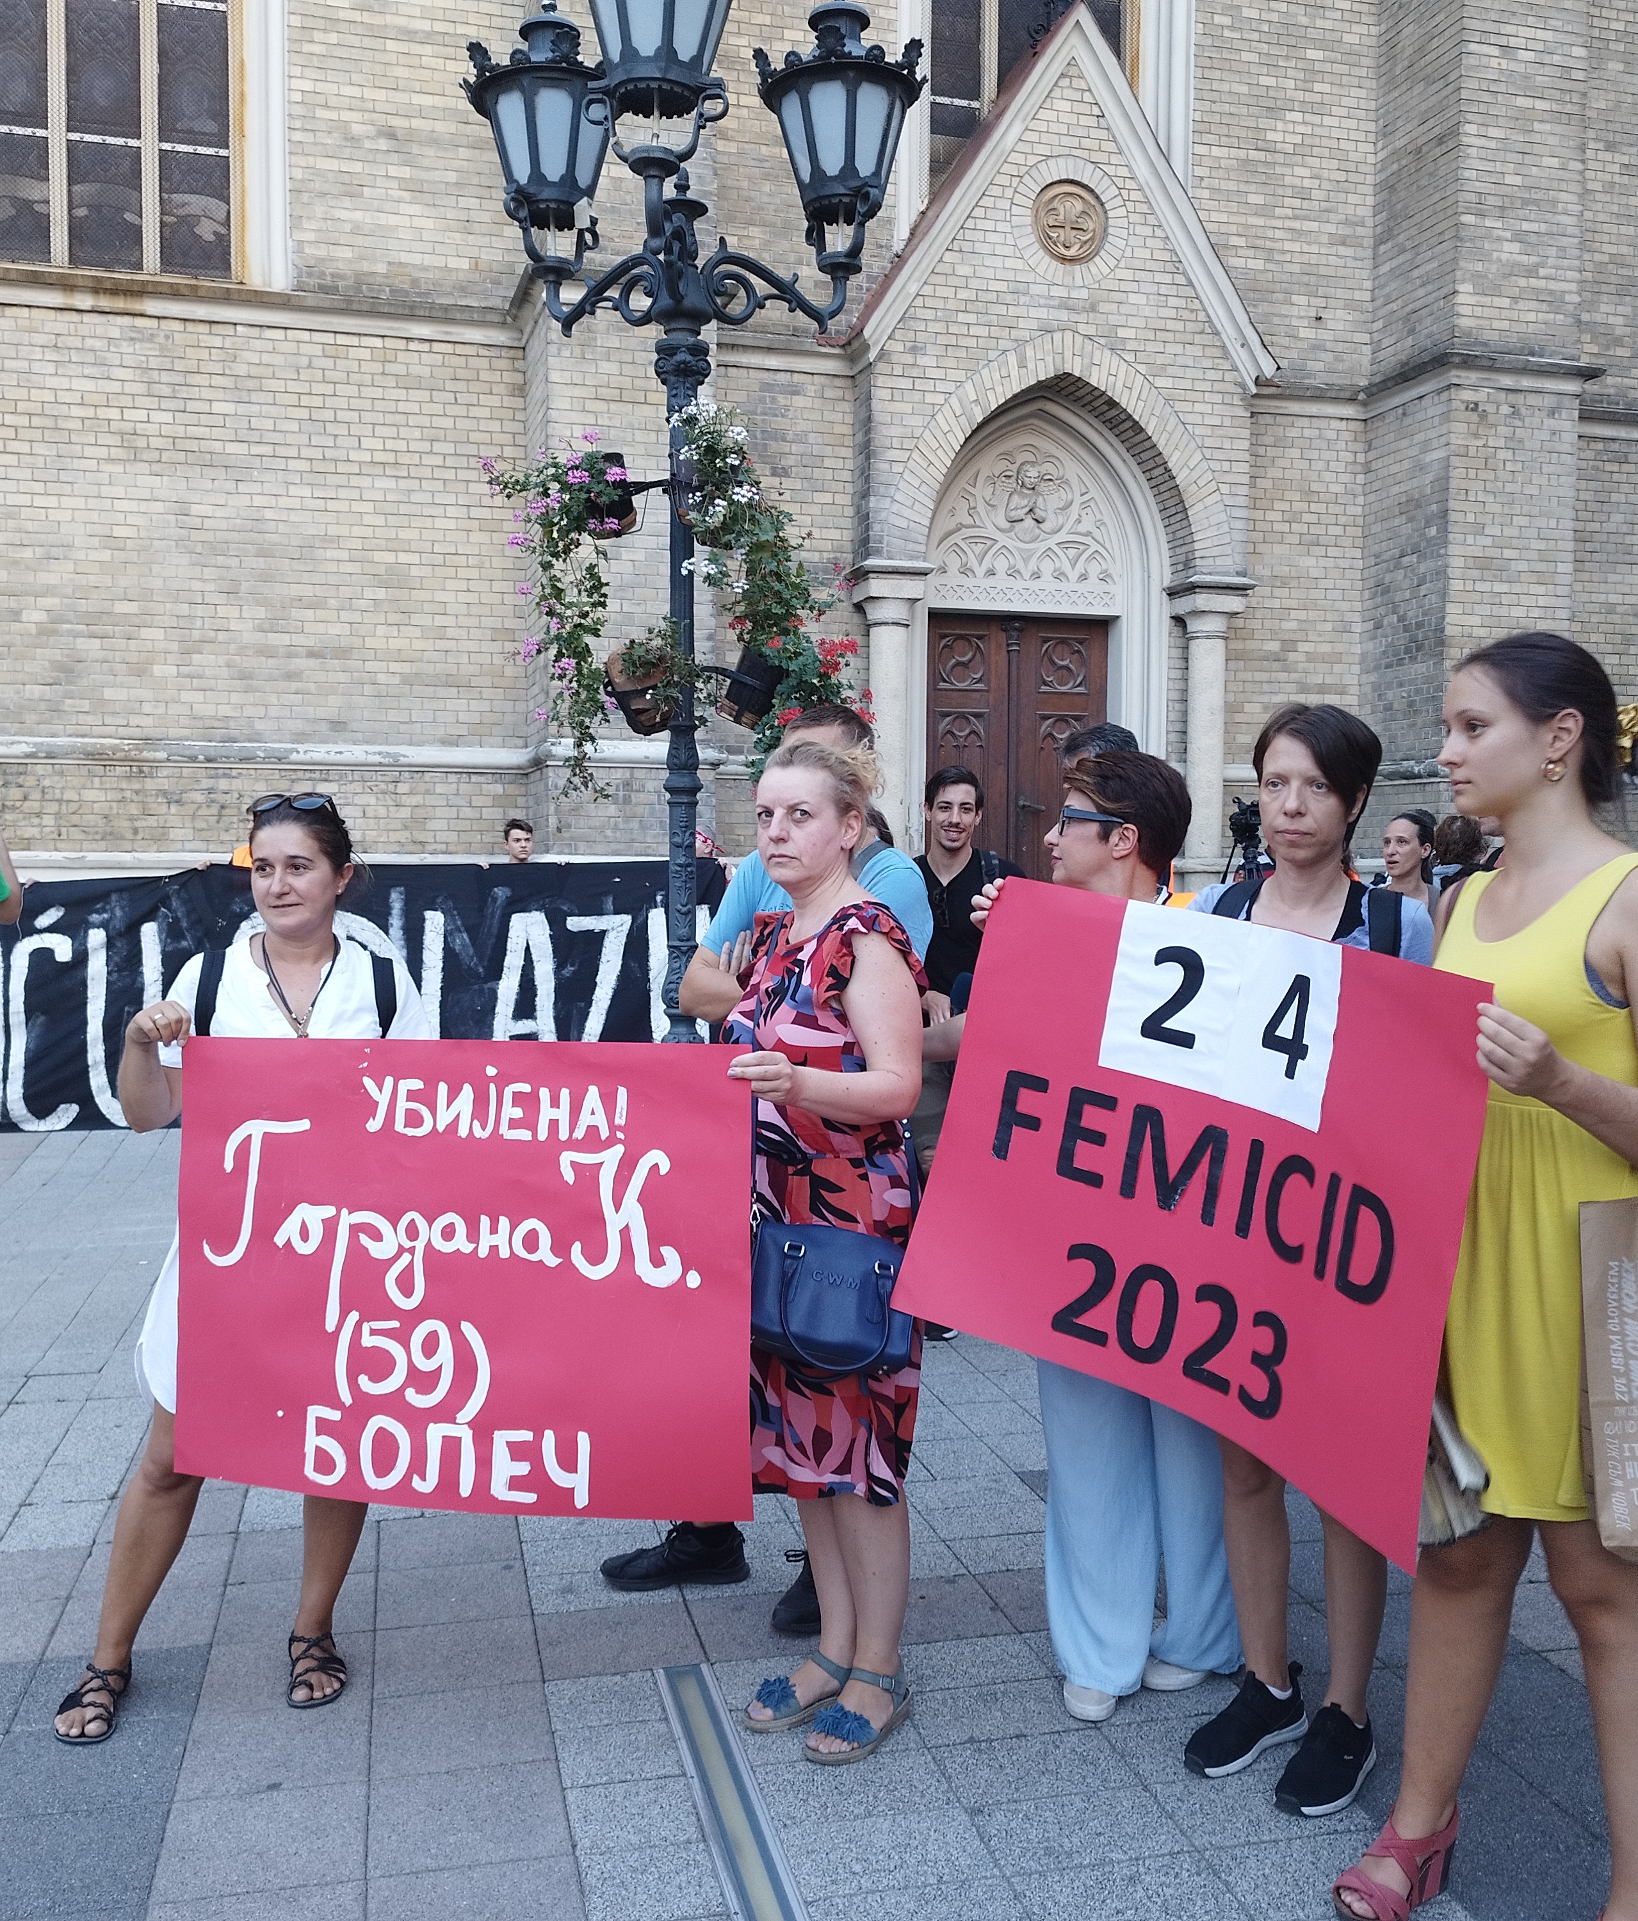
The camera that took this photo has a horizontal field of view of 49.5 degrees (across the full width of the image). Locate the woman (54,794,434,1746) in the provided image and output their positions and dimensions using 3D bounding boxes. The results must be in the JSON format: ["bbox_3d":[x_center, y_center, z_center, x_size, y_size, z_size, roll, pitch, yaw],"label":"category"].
[{"bbox_3d":[-0.971,0.492,3.030,0.620,1.551,0.460,0,3,-12],"label":"woman"}]

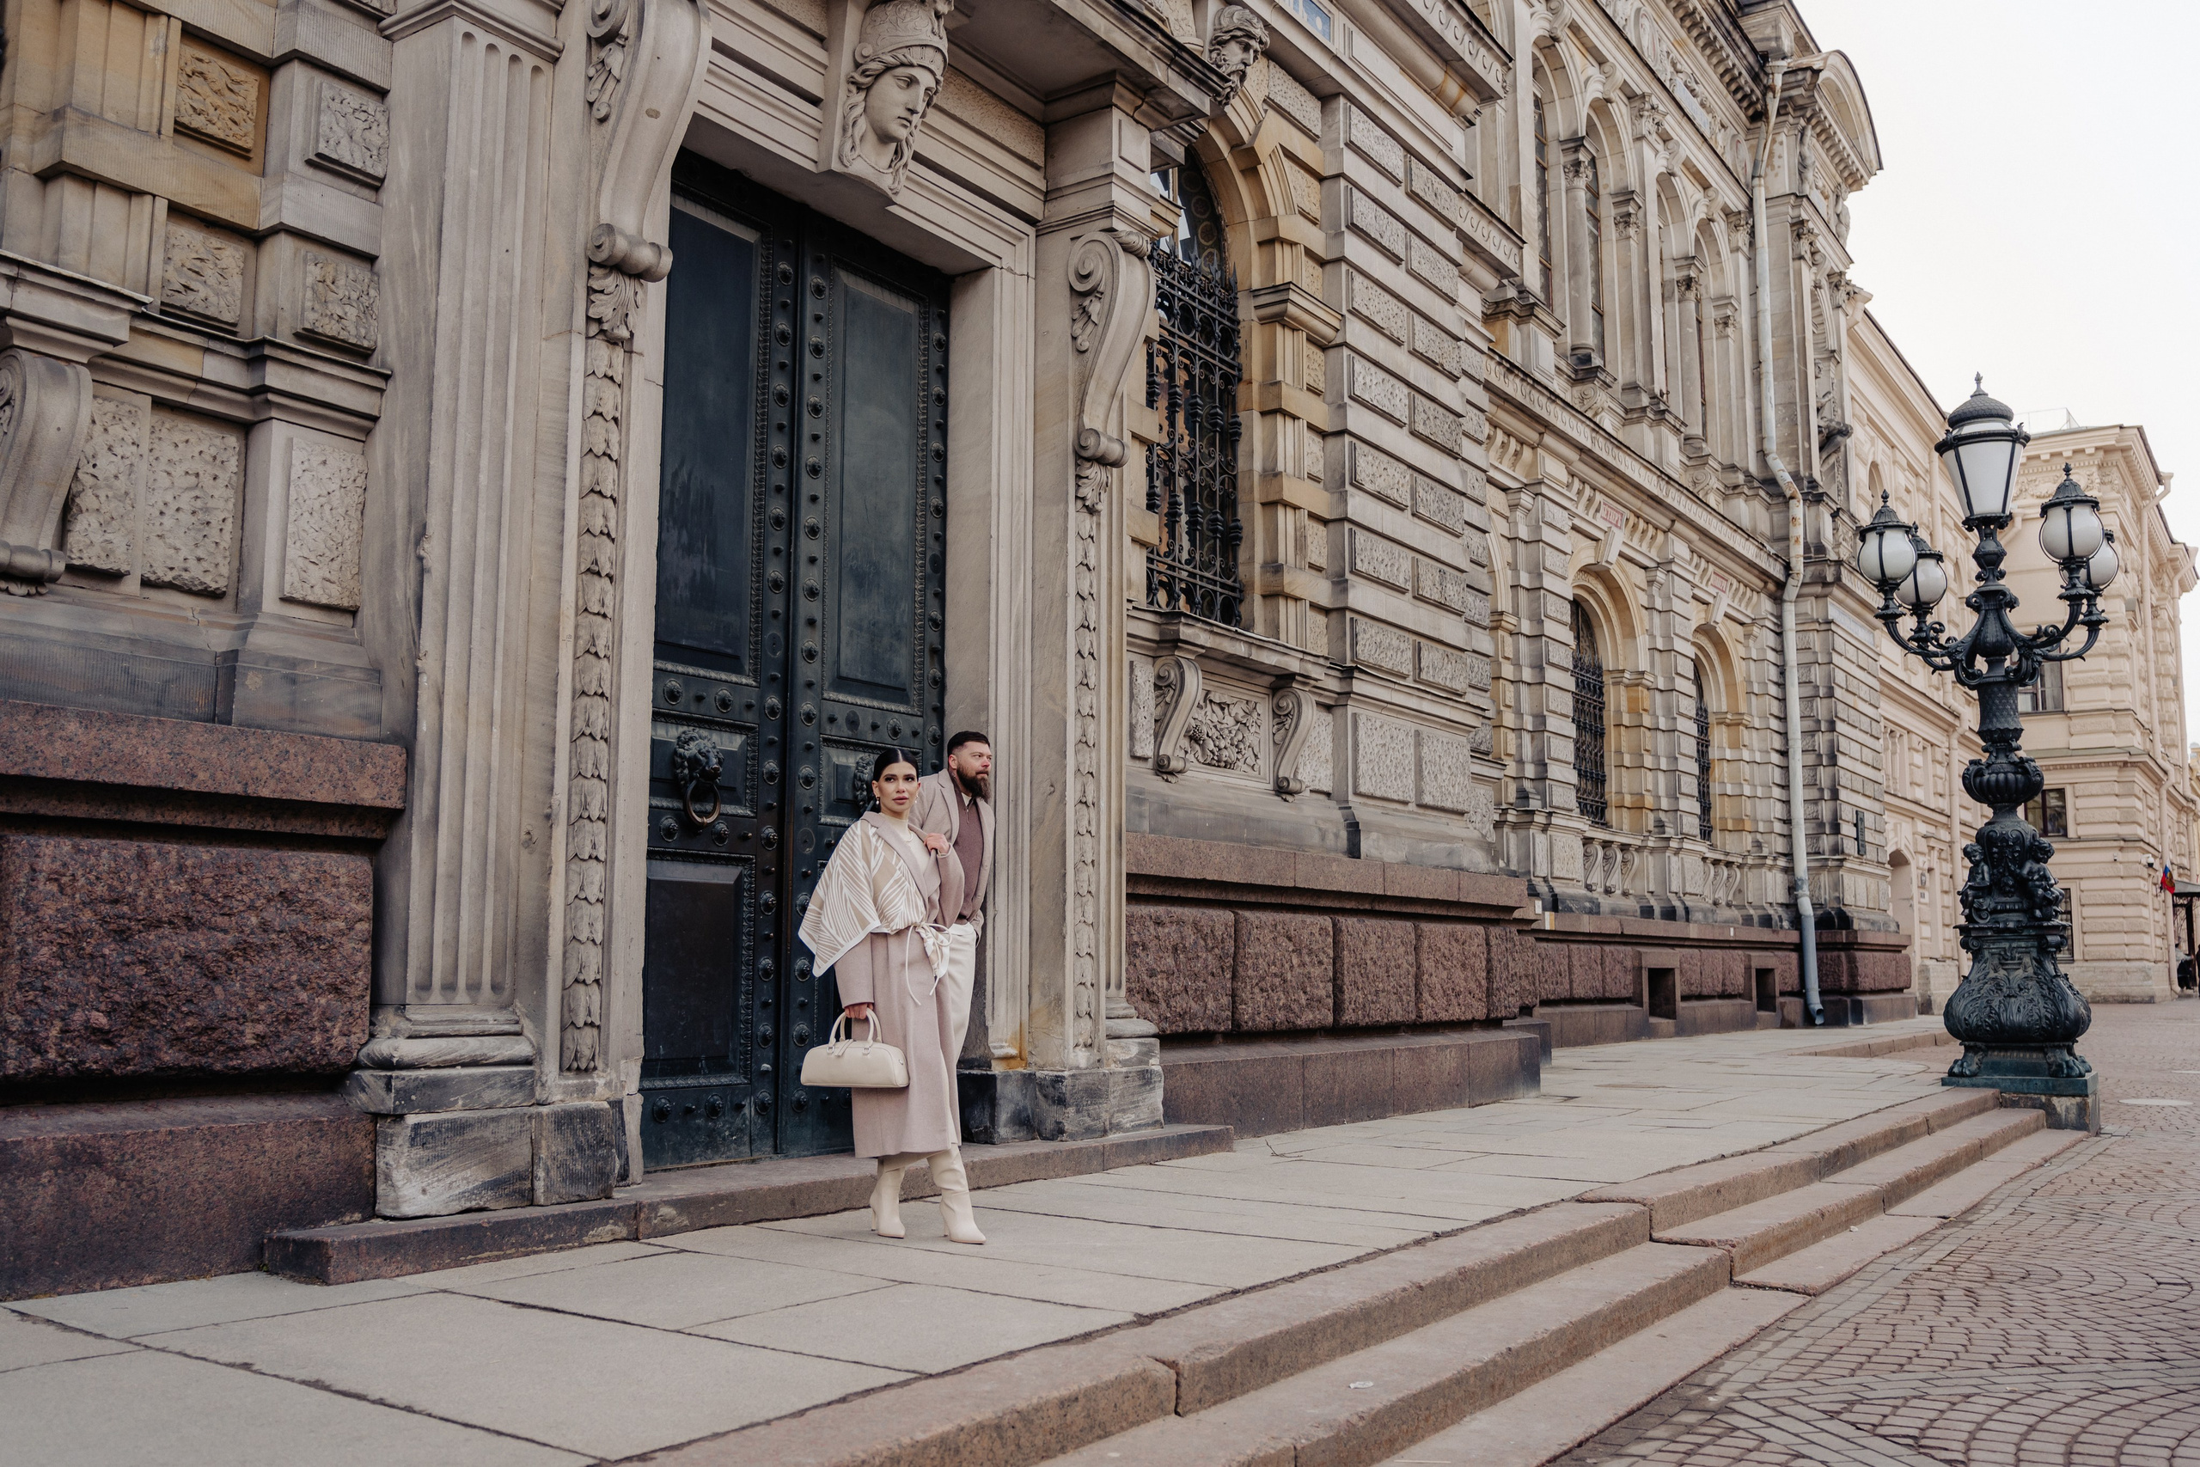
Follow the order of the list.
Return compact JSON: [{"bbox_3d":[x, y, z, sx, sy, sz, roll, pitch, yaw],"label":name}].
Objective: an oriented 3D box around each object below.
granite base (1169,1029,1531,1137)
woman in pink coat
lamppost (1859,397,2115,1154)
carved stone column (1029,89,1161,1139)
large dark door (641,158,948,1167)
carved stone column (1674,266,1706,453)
[{"bbox_3d":[1.722,2.287,11.346,0.360,0.486,5.535,-6,-10,36],"label":"granite base"},{"bbox_3d":[-0.719,0.923,6.222,0.560,1.733,0.440,7,-10,-39],"label":"woman in pink coat"},{"bbox_3d":[7.441,0.055,14.160,2.100,6.241,2.100,-6,-10,36],"label":"lamppost"},{"bbox_3d":[0.074,-0.613,8.737,0.549,5.224,0.738,-6,-10,36],"label":"carved stone column"},{"bbox_3d":[-1.431,-0.310,7.713,0.200,4.333,1.980,-6,-10,36],"label":"large dark door"},{"bbox_3d":[10.383,-6.607,29.984,0.420,3.516,0.420,-6,-10,36],"label":"carved stone column"}]

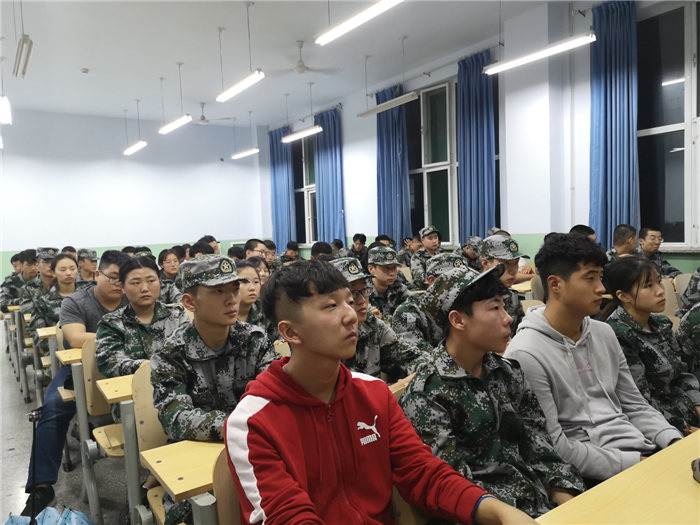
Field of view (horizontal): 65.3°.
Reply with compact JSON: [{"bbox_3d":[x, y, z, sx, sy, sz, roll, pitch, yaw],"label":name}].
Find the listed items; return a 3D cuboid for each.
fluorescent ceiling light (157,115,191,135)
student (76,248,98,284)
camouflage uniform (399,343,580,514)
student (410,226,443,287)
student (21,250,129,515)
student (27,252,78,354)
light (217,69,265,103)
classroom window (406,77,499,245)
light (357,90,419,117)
[{"bbox_3d":[-2.615,-2.058,8.144,0.120,0.085,1.230,-5,4,-34],"label":"fluorescent ceiling light"},{"bbox_3d":[-2.551,0.492,5.425,0.500,1.260,0.750,-5,4,-34],"label":"student"},{"bbox_3d":[0.388,0.511,1.471,0.520,0.570,0.450,-5,4,-34],"label":"camouflage uniform"},{"bbox_3d":[0.895,0.305,5.733,0.520,1.340,0.750,-5,4,-34],"label":"student"},{"bbox_3d":[-1.401,0.589,3.100,0.720,1.290,0.780,-5,4,-34],"label":"student"},{"bbox_3d":[-1.932,0.580,3.791,0.500,1.260,0.750,-5,4,-34],"label":"student"},{"bbox_3d":[-1.250,-1.982,6.170,0.120,0.085,1.230,-5,4,-34],"label":"light"},{"bbox_3d":[1.327,-1.383,7.693,0.140,2.200,2.150,-5,4,-34],"label":"classroom window"},{"bbox_3d":[0.467,-2.112,7.314,0.120,0.085,1.240,-5,4,-34],"label":"light"}]

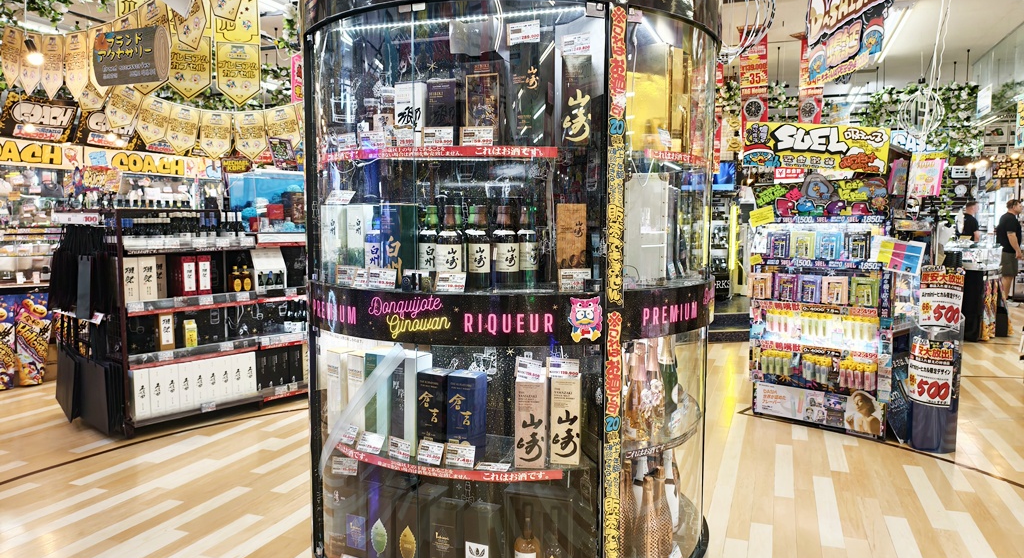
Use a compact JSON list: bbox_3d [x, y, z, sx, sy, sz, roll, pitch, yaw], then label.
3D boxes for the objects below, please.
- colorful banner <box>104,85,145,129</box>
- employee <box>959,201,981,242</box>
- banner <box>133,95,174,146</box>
[{"bbox_3d":[-3.437,-1.534,6.050,0.272,0.400,0.010,24,5,-2],"label":"colorful banner"},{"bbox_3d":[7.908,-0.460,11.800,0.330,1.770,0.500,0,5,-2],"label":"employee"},{"bbox_3d":[-3.164,-1.383,6.000,0.280,0.405,0.005,15,6,4],"label":"banner"}]

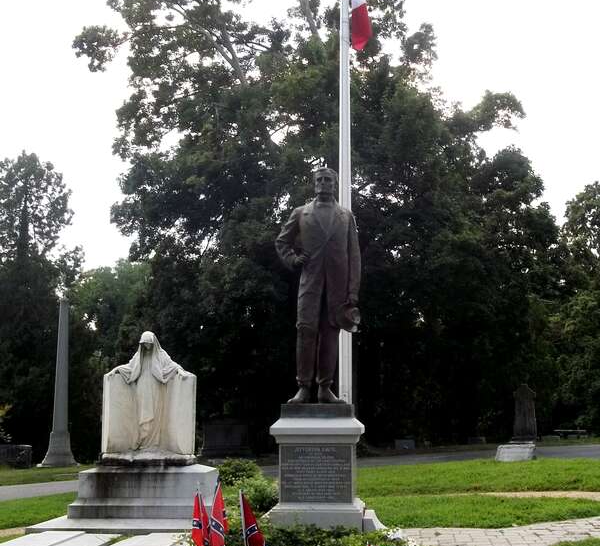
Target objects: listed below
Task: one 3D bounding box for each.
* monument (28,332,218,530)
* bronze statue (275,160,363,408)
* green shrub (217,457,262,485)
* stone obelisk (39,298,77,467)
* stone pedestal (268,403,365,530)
[{"bbox_3d":[-1.799,1.736,9.392,1.930,2.140,1.400,-1,-8,6],"label":"monument"},{"bbox_3d":[0.159,0.087,7.000,0.700,1.998,0.520,-1,-8,5],"label":"bronze statue"},{"bbox_3d":[-0.875,2.879,12.008,0.580,0.480,0.570,-1,-8,7],"label":"green shrub"},{"bbox_3d":[-5.561,2.452,18.844,0.660,3.773,0.660,-1,-8,7],"label":"stone obelisk"},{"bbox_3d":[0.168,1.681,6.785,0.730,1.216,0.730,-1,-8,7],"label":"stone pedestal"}]

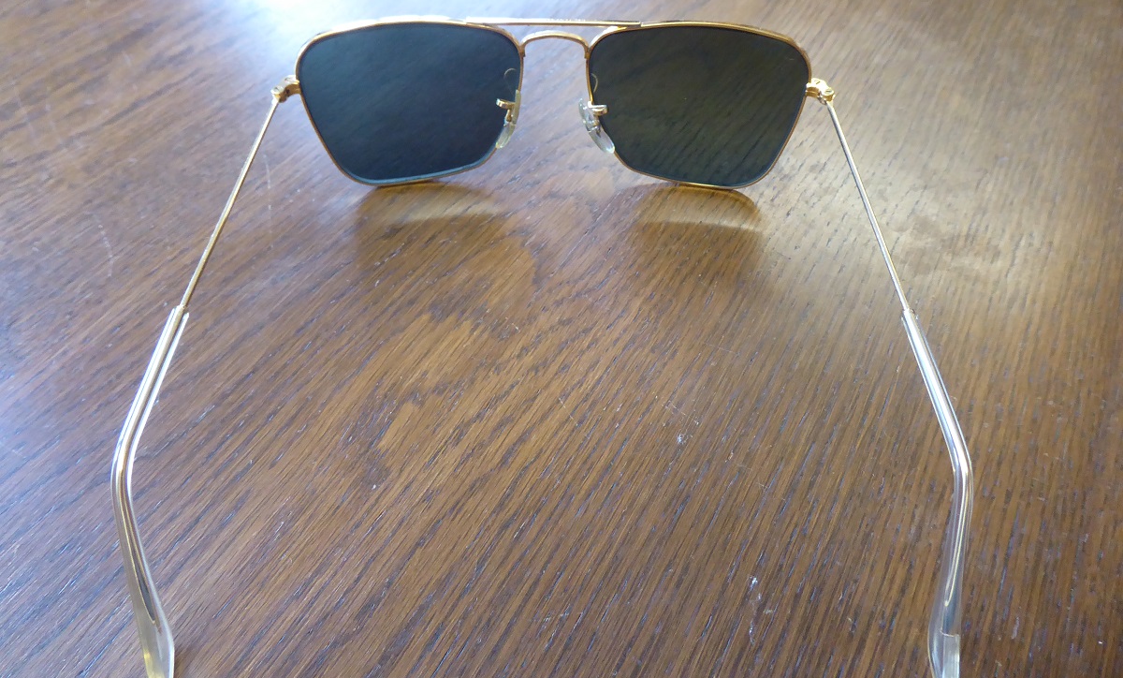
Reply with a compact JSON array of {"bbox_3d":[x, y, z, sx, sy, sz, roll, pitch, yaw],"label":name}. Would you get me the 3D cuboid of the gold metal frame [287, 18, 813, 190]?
[{"bbox_3d":[-0.003,-0.057,0.203,0.128,0.044,0.015,1,36,0],"label":"gold metal frame"}]

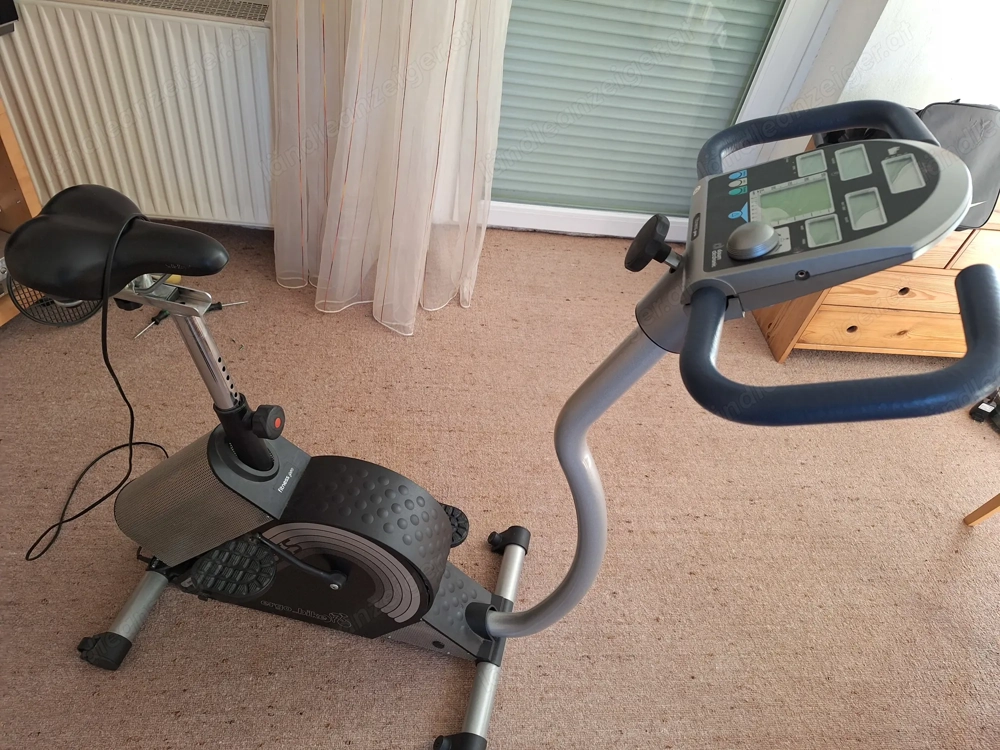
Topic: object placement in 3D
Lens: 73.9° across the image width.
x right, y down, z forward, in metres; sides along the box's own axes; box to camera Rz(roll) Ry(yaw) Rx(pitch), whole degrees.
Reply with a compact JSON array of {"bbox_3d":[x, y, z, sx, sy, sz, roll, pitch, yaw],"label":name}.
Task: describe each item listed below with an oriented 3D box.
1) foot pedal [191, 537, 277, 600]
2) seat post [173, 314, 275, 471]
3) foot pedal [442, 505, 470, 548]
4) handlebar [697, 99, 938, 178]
[{"bbox_3d":[-0.452,0.340,1.147,0.133,0.030,0.102,14,44,1],"label":"foot pedal"},{"bbox_3d":[-0.448,0.037,1.092,0.059,0.350,0.055,6,44,11],"label":"seat post"},{"bbox_3d":[-0.138,0.333,1.471,0.133,0.030,0.102,14,44,1],"label":"foot pedal"},{"bbox_3d":[0.369,-0.285,0.810,0.246,0.044,0.179,-7,33,20],"label":"handlebar"}]

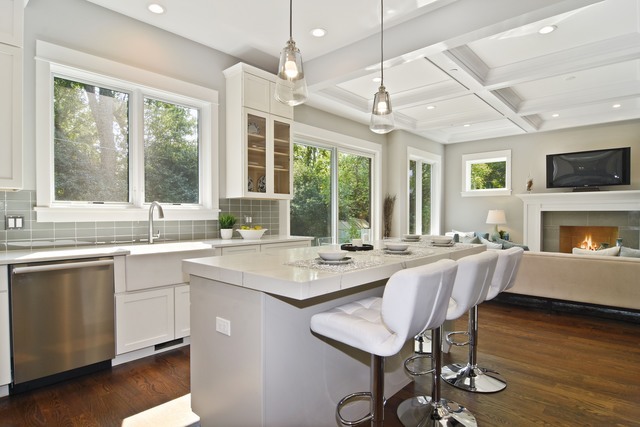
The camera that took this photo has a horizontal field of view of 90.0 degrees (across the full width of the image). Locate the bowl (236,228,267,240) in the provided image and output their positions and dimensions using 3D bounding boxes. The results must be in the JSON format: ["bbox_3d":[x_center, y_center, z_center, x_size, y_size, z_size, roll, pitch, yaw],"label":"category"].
[{"bbox_3d":[-0.799,0.249,3.790,0.370,0.120,0.350,0,0,0],"label":"bowl"}]

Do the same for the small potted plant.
[{"bbox_3d":[-1.080,0.152,3.740,0.200,0.285,0.200,0,0,-45],"label":"small potted plant"}]

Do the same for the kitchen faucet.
[{"bbox_3d":[-1.557,0.095,3.094,0.250,0.420,0.110,0,0,42],"label":"kitchen faucet"}]

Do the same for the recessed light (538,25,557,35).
[{"bbox_3d":[2.159,-1.738,3.030,0.170,0.030,0.170,0,0,-45],"label":"recessed light"}]

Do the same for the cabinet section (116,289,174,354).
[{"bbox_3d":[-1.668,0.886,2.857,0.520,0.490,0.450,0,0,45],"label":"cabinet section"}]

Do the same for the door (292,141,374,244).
[{"bbox_3d":[0.277,0.090,5.269,1.980,2.270,0.120,0,0,-45],"label":"door"}]

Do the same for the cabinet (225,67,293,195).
[{"bbox_3d":[-0.715,-0.924,3.917,0.750,1.490,0.360,0,0,-45],"label":"cabinet"}]

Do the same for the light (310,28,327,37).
[{"bbox_3d":[-0.016,-1.900,3.370,0.180,0.030,0.180,0,0,0],"label":"light"}]

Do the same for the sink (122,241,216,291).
[{"bbox_3d":[-1.411,0.472,2.938,0.750,0.280,0.490,0,0,-45],"label":"sink"}]

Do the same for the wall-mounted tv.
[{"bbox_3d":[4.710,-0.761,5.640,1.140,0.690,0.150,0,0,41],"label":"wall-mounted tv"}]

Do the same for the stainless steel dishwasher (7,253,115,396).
[{"bbox_3d":[-1.978,0.780,2.464,0.580,0.850,0.600,0,0,-45],"label":"stainless steel dishwasher"}]

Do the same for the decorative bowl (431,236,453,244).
[{"bbox_3d":[1.141,0.255,3.000,0.200,0.060,0.200,0,0,0],"label":"decorative bowl"}]

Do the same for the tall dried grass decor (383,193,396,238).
[{"bbox_3d":[1.285,0.420,5.920,0.260,1.600,0.260,0,0,-45],"label":"tall dried grass decor"}]

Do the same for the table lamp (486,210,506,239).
[{"bbox_3d":[3.630,0.230,6.580,0.410,0.660,0.410,0,0,-45],"label":"table lamp"}]

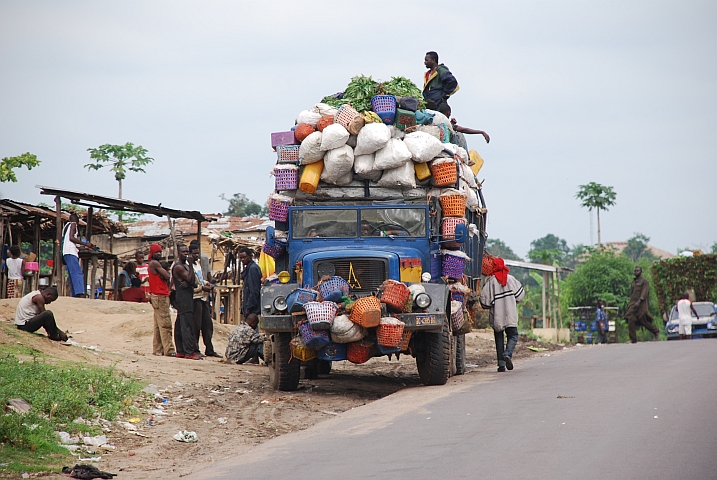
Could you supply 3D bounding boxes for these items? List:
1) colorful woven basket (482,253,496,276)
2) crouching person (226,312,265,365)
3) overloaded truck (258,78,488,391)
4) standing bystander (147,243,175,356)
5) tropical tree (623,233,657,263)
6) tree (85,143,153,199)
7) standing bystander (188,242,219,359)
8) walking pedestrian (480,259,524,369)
[{"bbox_3d":[2.025,0.396,62.500,0.370,0.350,0.370,0,0,5],"label":"colorful woven basket"},{"bbox_3d":[-1.668,1.482,60.000,0.700,0.790,0.520,0,0,-3],"label":"crouching person"},{"bbox_3d":[0.216,-0.160,57.900,2.700,4.400,8.200,0,0,5],"label":"overloaded truck"},{"bbox_3d":[-2.983,0.916,61.000,0.420,1.710,0.500,0,0,25],"label":"standing bystander"},{"bbox_3d":[14.650,2.033,210.000,2.100,4.849,2.100,0,0,0],"label":"tropical tree"},{"bbox_3d":[-7.746,-0.855,130.000,2.250,4.583,2.250,0,0,0],"label":"tree"},{"bbox_3d":[-2.332,0.912,61.000,0.420,1.719,0.500,0,0,37],"label":"standing bystander"},{"bbox_3d":[2.145,1.117,60.000,0.640,1.713,0.500,0,0,4],"label":"walking pedestrian"}]

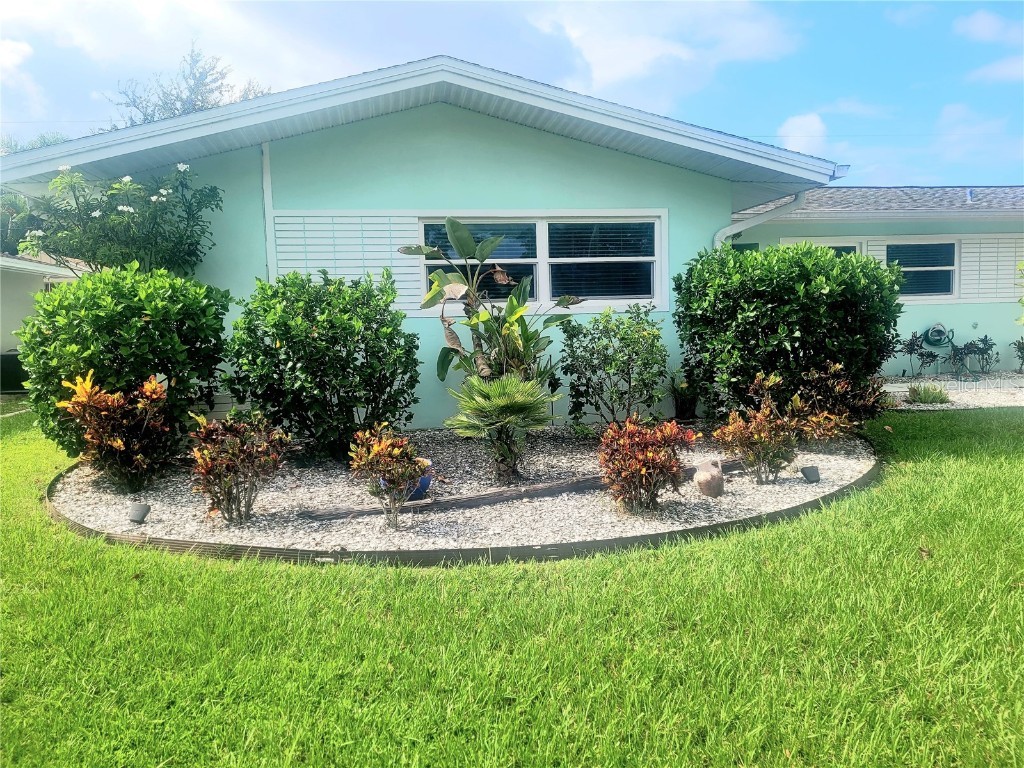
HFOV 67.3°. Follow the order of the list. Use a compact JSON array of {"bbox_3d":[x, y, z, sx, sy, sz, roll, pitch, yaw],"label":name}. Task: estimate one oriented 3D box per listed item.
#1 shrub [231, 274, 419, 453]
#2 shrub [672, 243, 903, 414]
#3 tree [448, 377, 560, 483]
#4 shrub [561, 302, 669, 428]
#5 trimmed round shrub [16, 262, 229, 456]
[{"bbox_3d":[-1.873,-0.193,7.600,1.898,1.858,1.800,-2,5,-9],"label":"shrub"},{"bbox_3d":[3.045,-0.558,8.500,2.491,2.011,2.000,-2,5,-9],"label":"shrub"},{"bbox_3d":[-0.079,0.366,6.400,0.946,0.890,0.900,-2,5,-9],"label":"tree"},{"bbox_3d":[1.159,-0.198,8.700,1.197,1.403,1.100,-2,5,-9],"label":"shrub"},{"bbox_3d":[-3.748,-0.212,7.400,1.999,1.915,1.850,-2,5,-9],"label":"trimmed round shrub"}]

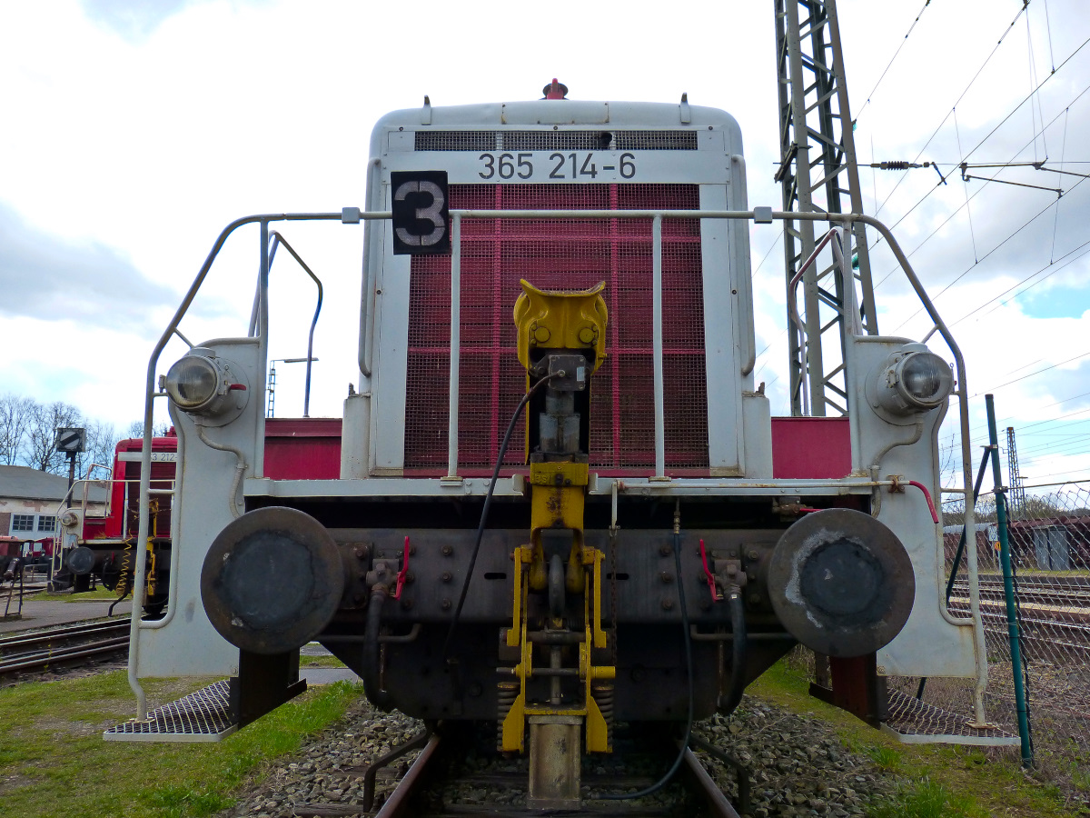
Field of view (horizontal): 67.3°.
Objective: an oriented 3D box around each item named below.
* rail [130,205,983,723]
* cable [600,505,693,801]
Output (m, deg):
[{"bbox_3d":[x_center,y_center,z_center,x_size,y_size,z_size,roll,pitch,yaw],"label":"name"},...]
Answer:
[{"bbox_3d":[0.040,0.161,3.096,3.075,1.945,0.120,0,-10,1],"label":"rail"},{"bbox_3d":[0.345,0.834,2.876,0.320,0.985,0.180,0,-10,1],"label":"cable"}]

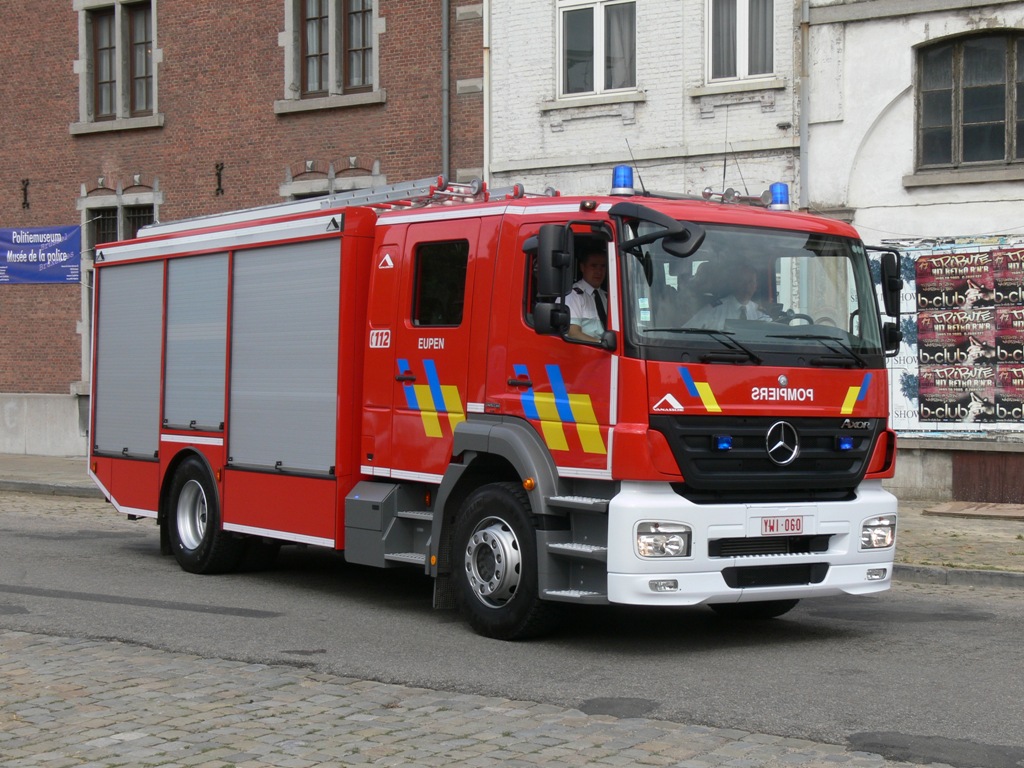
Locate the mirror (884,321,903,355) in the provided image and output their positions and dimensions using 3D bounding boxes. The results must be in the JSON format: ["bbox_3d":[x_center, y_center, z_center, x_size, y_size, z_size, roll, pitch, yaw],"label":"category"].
[{"bbox_3d":[2.570,-0.318,12.183,0.099,0.203,0.188,1,-1,37],"label":"mirror"}]

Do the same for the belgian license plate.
[{"bbox_3d":[1.647,0.864,10.980,0.340,0.110,0.010,2,-1,-35],"label":"belgian license plate"}]

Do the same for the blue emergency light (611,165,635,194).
[{"bbox_3d":[0.693,-1.277,11.276,0.148,0.184,0.148,1,-1,0],"label":"blue emergency light"}]

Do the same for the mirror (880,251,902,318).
[{"bbox_3d":[2.567,-0.659,12.184,0.099,0.436,0.193,1,-1,37],"label":"mirror"}]

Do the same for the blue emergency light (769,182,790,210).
[{"bbox_3d":[1.784,-1.245,12.037,0.148,0.184,0.148,1,-1,0],"label":"blue emergency light"}]

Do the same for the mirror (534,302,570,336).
[{"bbox_3d":[0.243,-0.379,10.576,0.193,0.198,0.109,1,-1,-15],"label":"mirror"}]

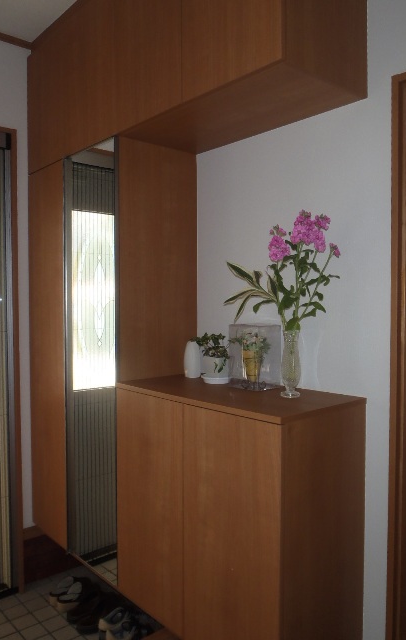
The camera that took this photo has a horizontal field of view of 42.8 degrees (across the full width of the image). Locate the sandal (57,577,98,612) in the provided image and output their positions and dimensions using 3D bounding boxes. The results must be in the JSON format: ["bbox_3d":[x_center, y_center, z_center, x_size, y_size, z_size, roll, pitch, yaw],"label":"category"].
[{"bbox_3d":[-0.606,1.342,2.535,0.090,0.088,0.235,2,3,42],"label":"sandal"}]

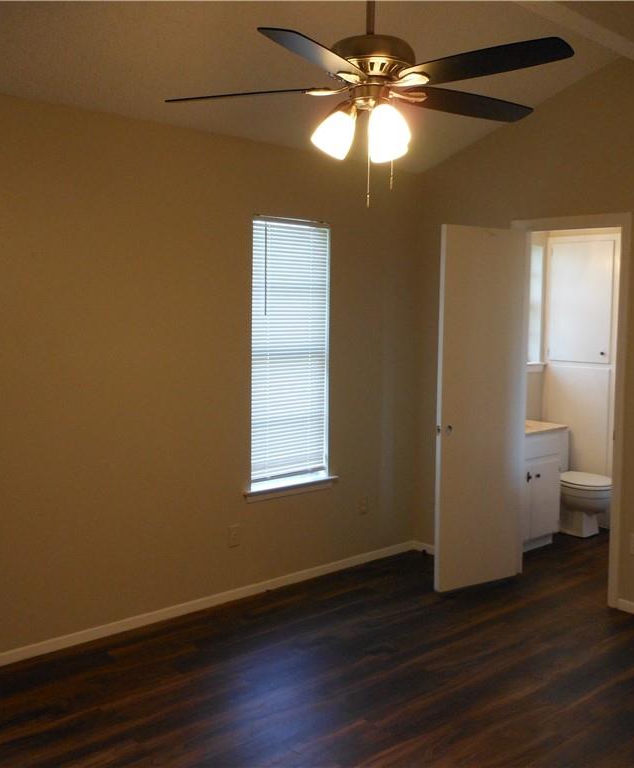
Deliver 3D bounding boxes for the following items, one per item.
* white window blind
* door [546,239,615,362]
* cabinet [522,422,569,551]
[{"bbox_3d":[-0.156,-0.187,4.706,0.573,1.440,0.040,-4,7,-43],"label":"white window blind"},{"bbox_3d":[1.965,-0.607,6.174,0.020,0.901,0.510,-4,7,-43],"label":"door"},{"bbox_3d":[1.205,0.702,5.605,0.755,0.815,0.600,-4,7,-43],"label":"cabinet"}]

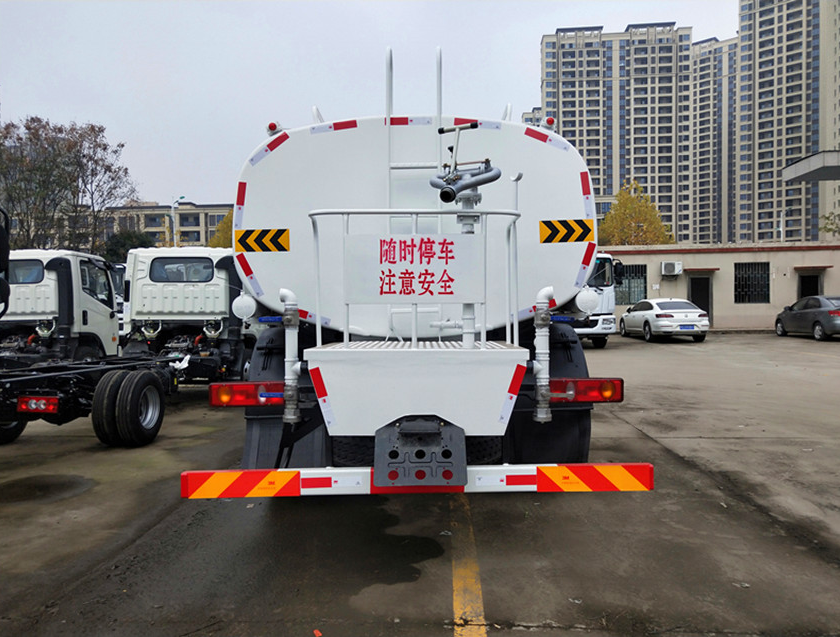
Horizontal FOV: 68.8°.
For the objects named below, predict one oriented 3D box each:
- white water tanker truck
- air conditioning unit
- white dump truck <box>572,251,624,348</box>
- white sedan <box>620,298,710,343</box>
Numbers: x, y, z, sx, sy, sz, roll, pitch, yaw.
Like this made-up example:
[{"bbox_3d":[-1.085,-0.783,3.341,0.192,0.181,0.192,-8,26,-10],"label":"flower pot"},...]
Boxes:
[{"bbox_3d":[-0.063,-0.284,7.085,2.450,3.070,8.100,-1,2,0],"label":"white water tanker truck"},{"bbox_3d":[10.225,-2.029,24.900,0.800,0.550,0.300,0,2,9],"label":"air conditioning unit"},{"bbox_3d":[4.493,-0.597,20.218,2.450,2.800,7.000,0,2,7],"label":"white dump truck"},{"bbox_3d":[8.411,0.009,21.313,1.870,1.450,4.850,-1,2,4],"label":"white sedan"}]

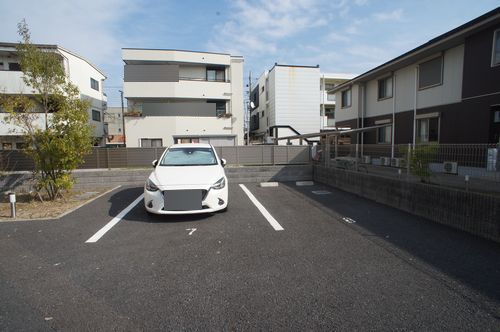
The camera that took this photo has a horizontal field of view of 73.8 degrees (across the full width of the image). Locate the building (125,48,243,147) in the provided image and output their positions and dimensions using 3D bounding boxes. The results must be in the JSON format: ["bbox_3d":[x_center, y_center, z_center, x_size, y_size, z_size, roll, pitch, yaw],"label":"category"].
[{"bbox_3d":[-6.179,-4.953,31.778,9.900,9.200,9.500,-2,4,-13],"label":"building"}]

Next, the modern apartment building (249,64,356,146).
[{"bbox_3d":[6.579,-5.544,38.202,10.800,8.700,14.000,-1,4,-8],"label":"modern apartment building"}]

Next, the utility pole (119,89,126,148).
[{"bbox_3d":[-11.414,-3.503,29.770,0.400,6.400,0.250,-1,4,-11],"label":"utility pole"}]

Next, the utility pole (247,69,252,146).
[{"bbox_3d":[-0.076,-6.404,40.627,0.400,10.400,0.400,-1,4,-7],"label":"utility pole"}]

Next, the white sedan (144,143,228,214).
[{"bbox_3d":[-1.477,0.199,8.307,1.730,1.500,4.060,-1,4,-7],"label":"white sedan"}]

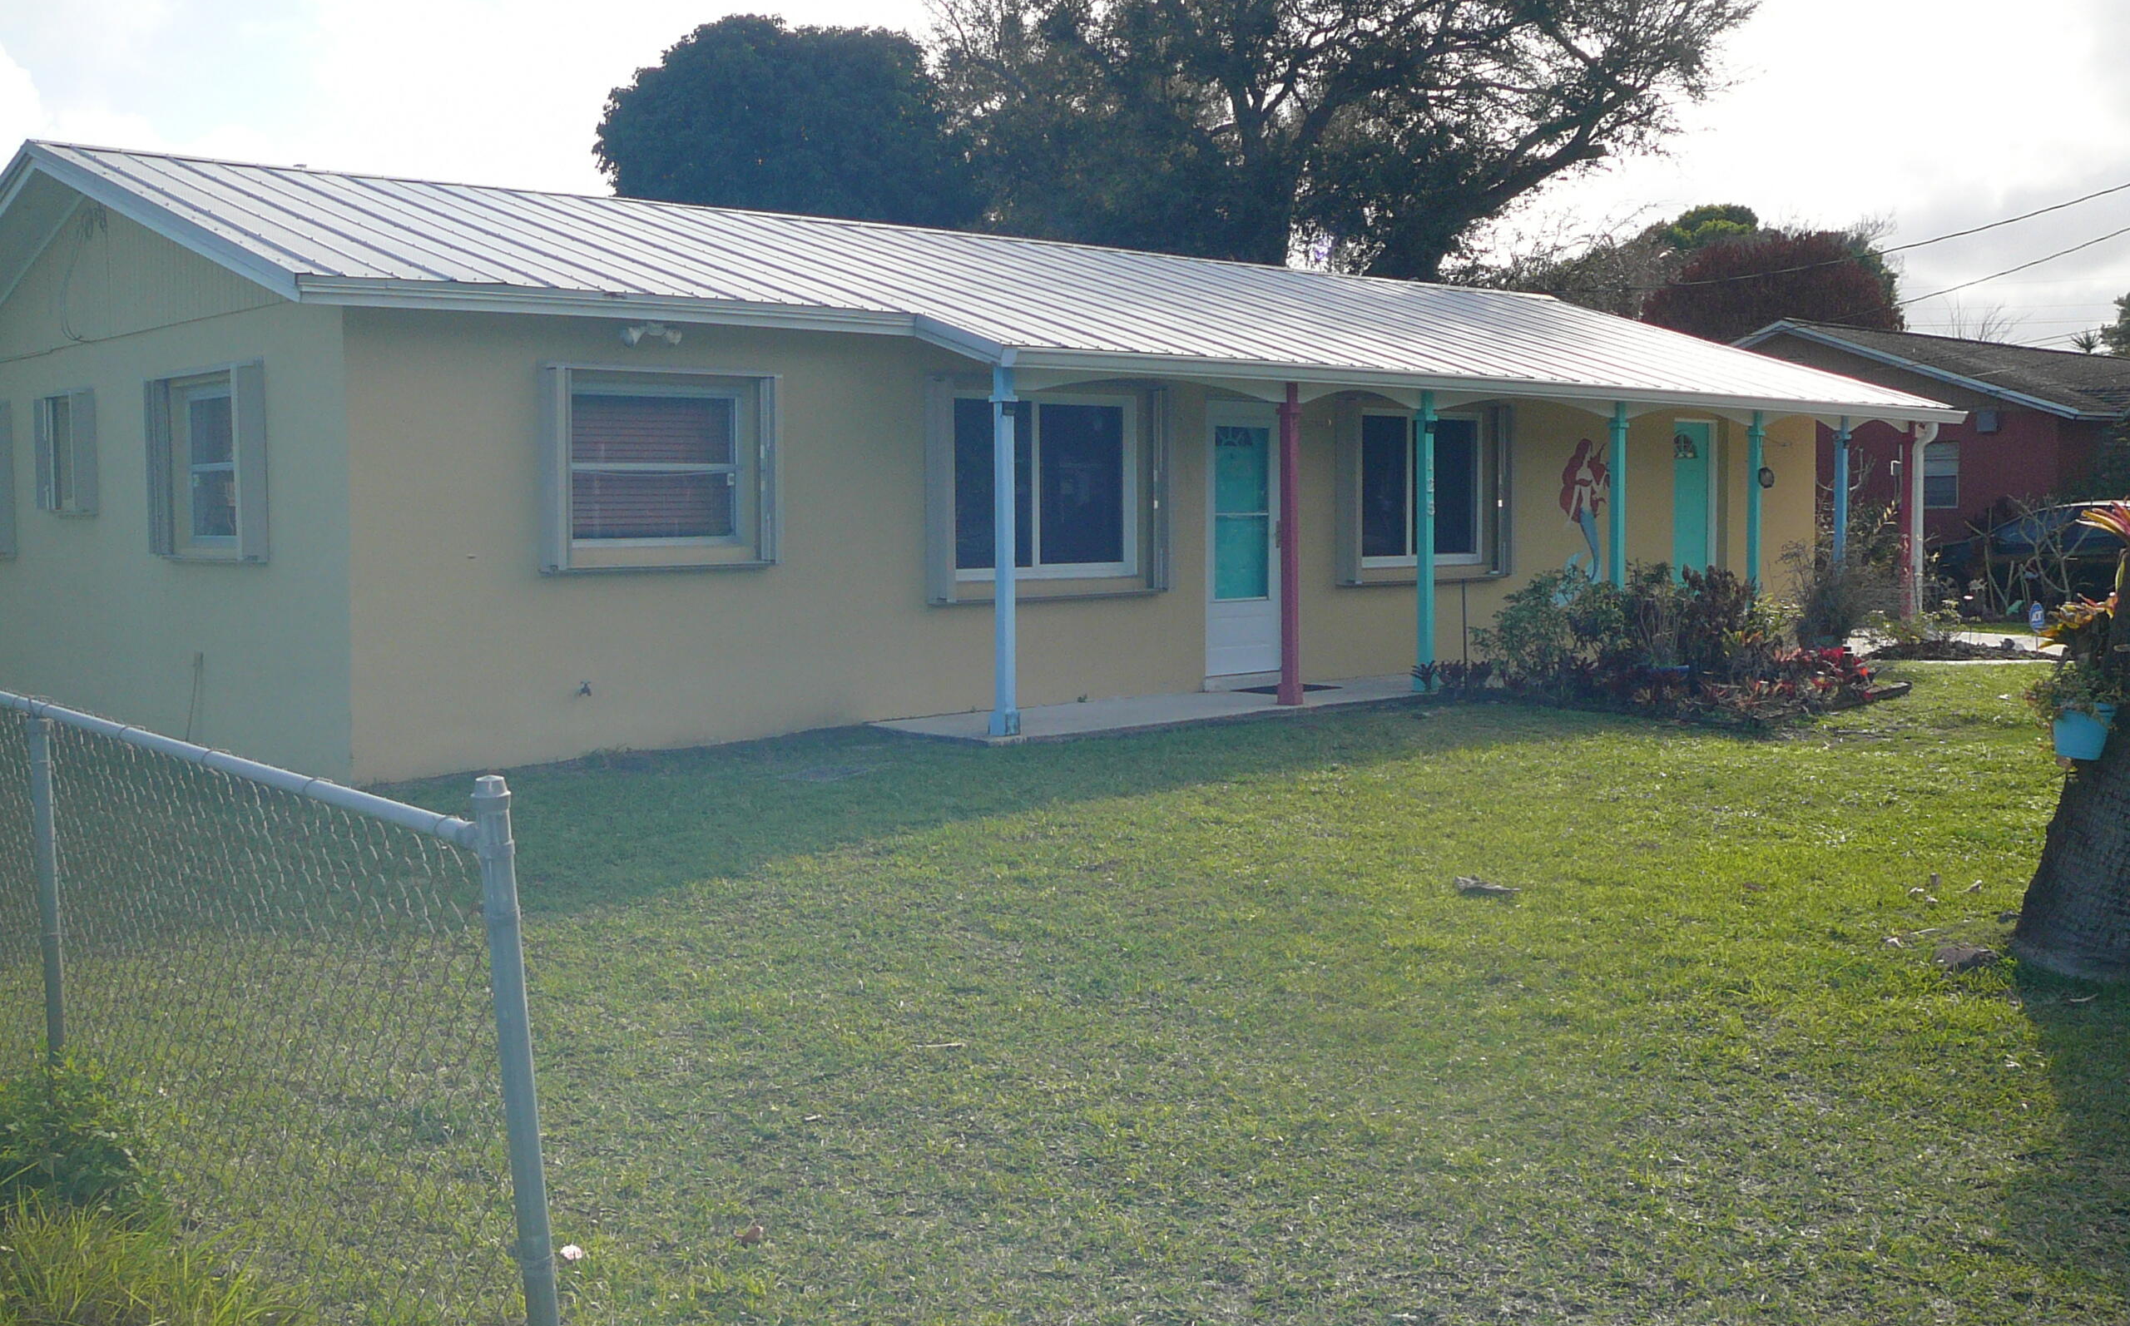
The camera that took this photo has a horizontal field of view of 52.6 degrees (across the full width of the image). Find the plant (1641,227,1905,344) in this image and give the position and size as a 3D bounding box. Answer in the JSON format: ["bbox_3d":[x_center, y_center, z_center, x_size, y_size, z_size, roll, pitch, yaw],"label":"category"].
[{"bbox_3d":[13.865,-5.089,42.227,5.179,6.811,5.179,-1,4,0],"label":"plant"}]

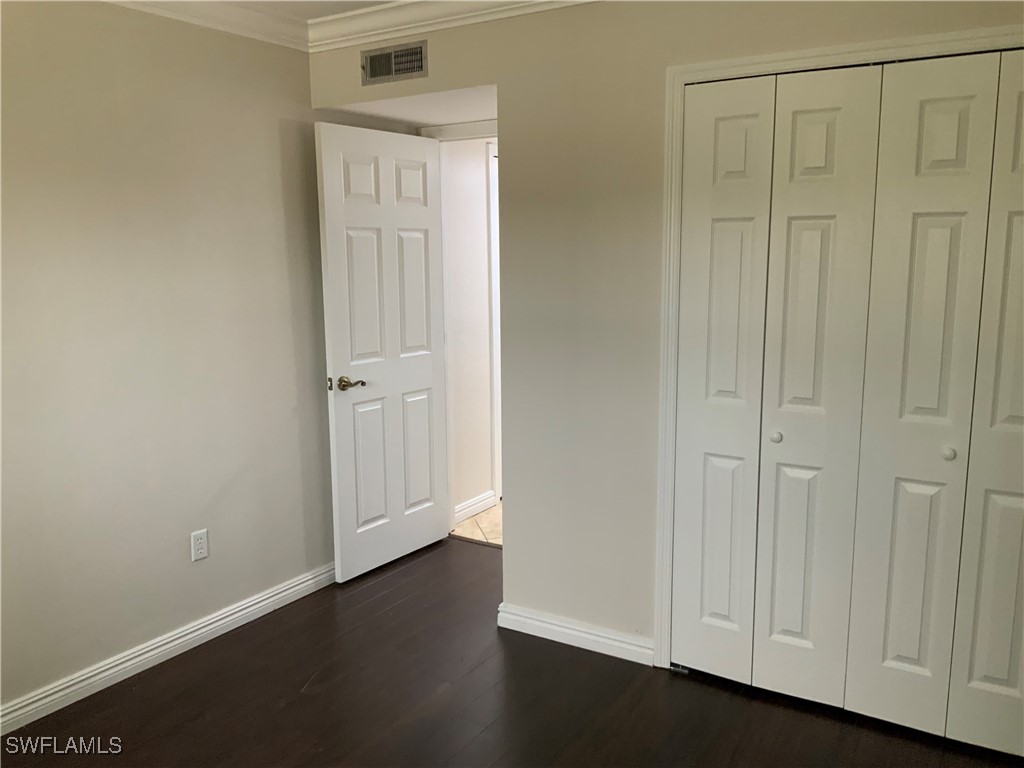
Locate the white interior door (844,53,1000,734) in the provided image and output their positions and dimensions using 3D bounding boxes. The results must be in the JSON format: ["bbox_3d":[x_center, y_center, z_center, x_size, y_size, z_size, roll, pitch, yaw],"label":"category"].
[{"bbox_3d":[1.211,0.079,2.568,0.293,2.006,0.040,6,11,33],"label":"white interior door"}]

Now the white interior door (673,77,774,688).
[{"bbox_3d":[0.706,0.030,2.892,0.293,2.006,0.040,6,11,33],"label":"white interior door"}]

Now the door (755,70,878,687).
[{"bbox_3d":[0.959,0.054,2.730,0.301,2.006,0.040,6,11,33],"label":"door"}]

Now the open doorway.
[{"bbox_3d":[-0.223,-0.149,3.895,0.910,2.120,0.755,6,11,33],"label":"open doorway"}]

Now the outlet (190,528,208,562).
[{"bbox_3d":[-1.221,0.634,3.364,0.010,0.114,0.072,6,11,33],"label":"outlet"}]

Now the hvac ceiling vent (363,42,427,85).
[{"bbox_3d":[-0.472,-1.272,3.409,0.346,0.137,0.024,6,11,33],"label":"hvac ceiling vent"}]

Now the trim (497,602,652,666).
[{"bbox_3d":[0.233,0.965,3.314,0.674,0.100,0.018,6,11,33],"label":"trim"}]

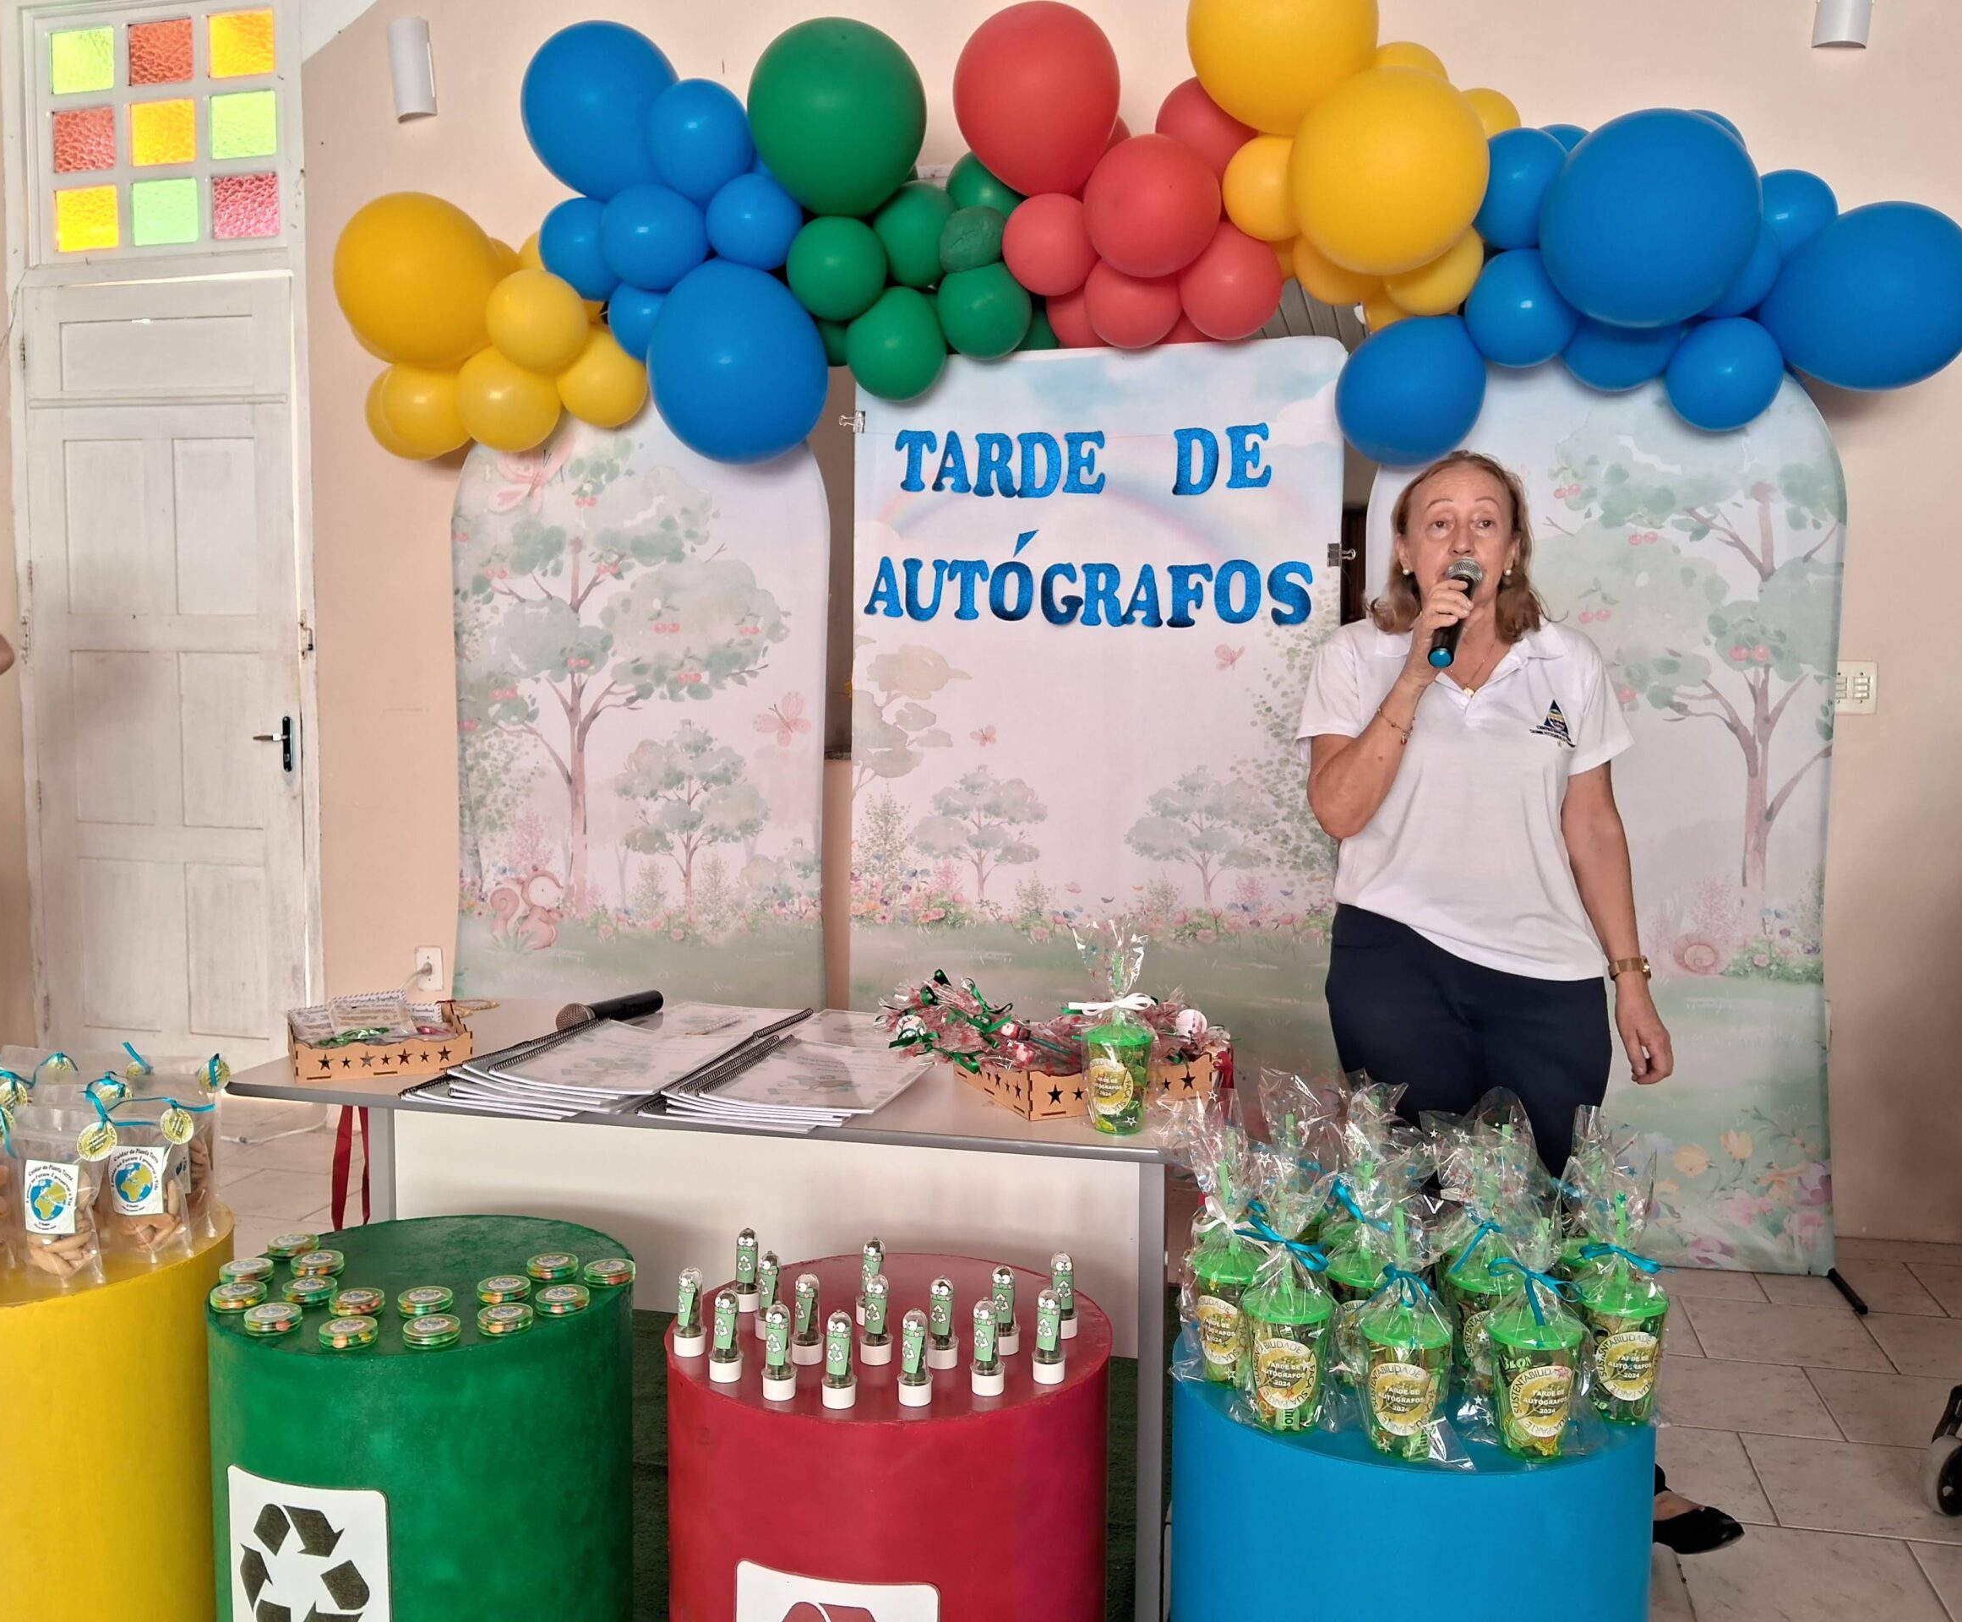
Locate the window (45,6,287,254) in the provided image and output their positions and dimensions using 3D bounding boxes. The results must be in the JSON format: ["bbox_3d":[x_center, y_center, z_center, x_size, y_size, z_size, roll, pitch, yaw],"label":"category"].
[{"bbox_3d":[-2.371,-1.957,4.699,0.865,0.643,0.050,1,4,15],"label":"window"}]

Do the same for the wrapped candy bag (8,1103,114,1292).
[{"bbox_3d":[-0.975,0.401,1.715,0.100,0.190,0.050,-1,4,-14],"label":"wrapped candy bag"}]

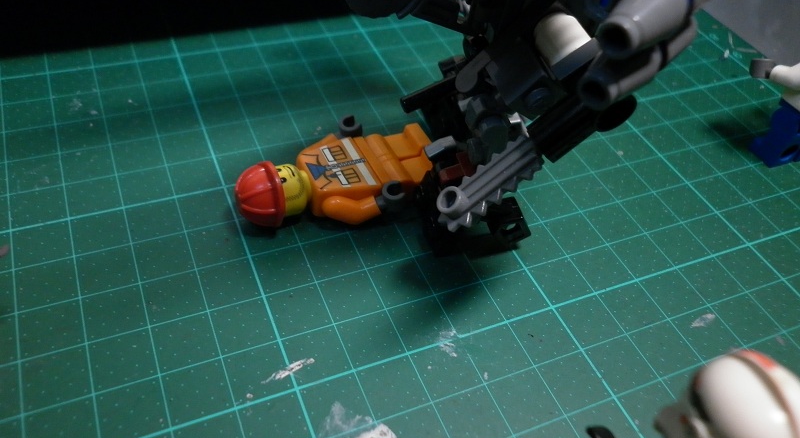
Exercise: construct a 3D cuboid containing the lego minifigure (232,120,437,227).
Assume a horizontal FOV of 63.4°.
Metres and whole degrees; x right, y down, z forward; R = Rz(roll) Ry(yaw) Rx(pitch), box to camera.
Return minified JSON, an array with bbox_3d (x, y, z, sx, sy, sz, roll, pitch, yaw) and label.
[{"bbox_3d":[-0.012,-0.008,0.134,0.042,0.013,0.025,-14,50,-23],"label":"lego minifigure"}]

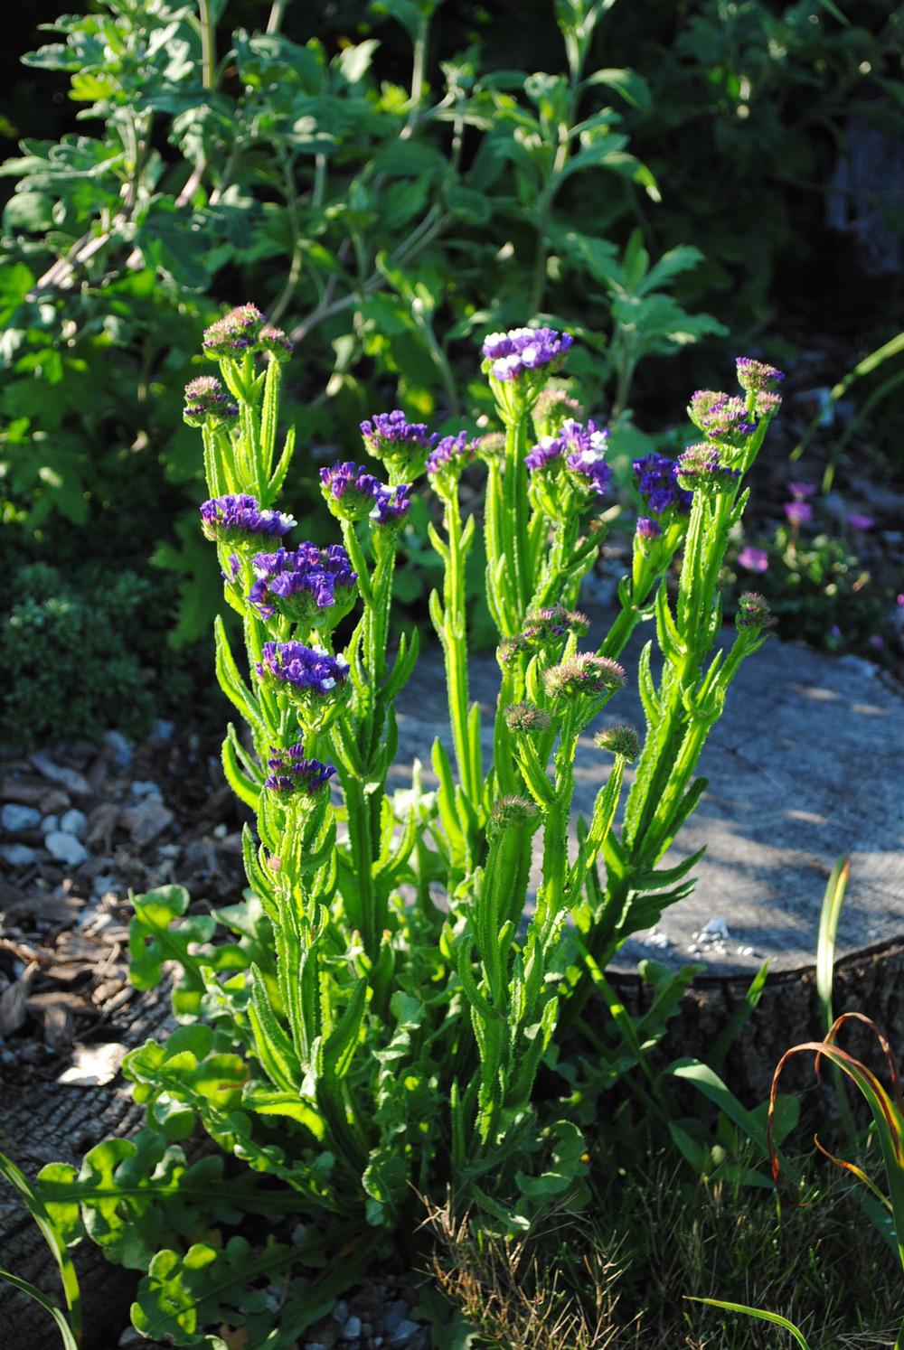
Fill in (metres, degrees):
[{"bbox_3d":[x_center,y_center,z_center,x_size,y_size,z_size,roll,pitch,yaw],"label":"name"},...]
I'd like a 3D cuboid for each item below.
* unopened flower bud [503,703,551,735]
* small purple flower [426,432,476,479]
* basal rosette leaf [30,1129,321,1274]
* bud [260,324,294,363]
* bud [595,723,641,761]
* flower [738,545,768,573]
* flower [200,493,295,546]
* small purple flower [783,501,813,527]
[{"bbox_3d":[0.034,0.019,1.220,0.022,0.013,0.019,0,25,0],"label":"unopened flower bud"},{"bbox_3d":[-0.001,-0.092,1.140,0.021,0.014,0.018,0,28,0],"label":"small purple flower"},{"bbox_3d":[-0.126,0.239,1.230,0.128,0.033,0.065,0,28,0],"label":"basal rosette leaf"},{"bbox_3d":[-0.082,-0.155,1.260,0.017,0.017,0.017,0,25,0],"label":"bud"},{"bbox_3d":[0.076,0.031,1.240,0.021,0.015,0.019,0,25,0],"label":"bud"},{"bbox_3d":[0.212,-0.081,1.900,0.021,0.016,0.020,0,25,0],"label":"flower"},{"bbox_3d":[-0.084,-0.064,1.115,0.038,0.014,0.025,0,28,0],"label":"flower"},{"bbox_3d":[0.267,-0.124,2.080,0.022,0.016,0.021,0,29,0],"label":"small purple flower"}]

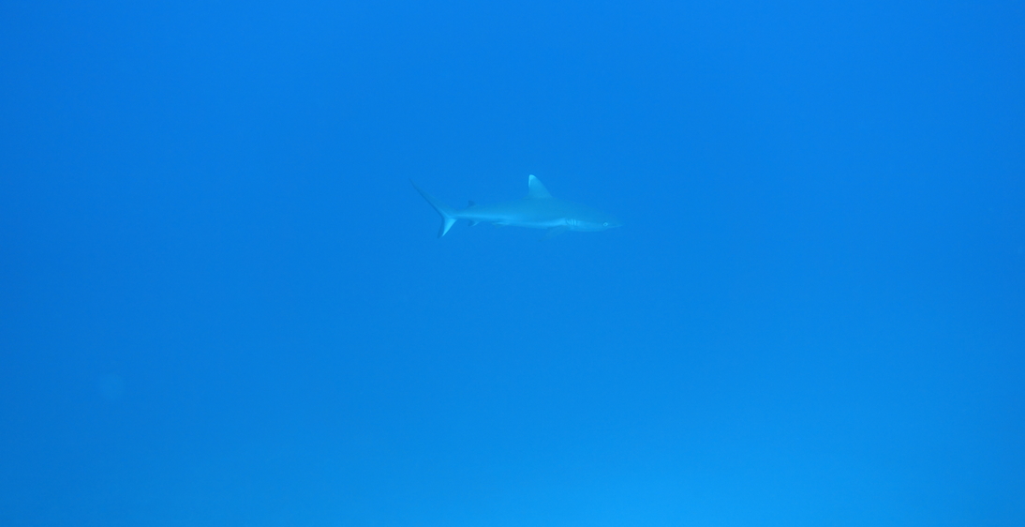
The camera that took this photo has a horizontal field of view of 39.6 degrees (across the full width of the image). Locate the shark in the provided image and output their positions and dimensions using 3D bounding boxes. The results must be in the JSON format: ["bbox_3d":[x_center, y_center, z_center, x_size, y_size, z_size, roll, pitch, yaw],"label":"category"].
[{"bbox_3d":[0.036,-0.394,9.900,1.460,0.430,0.520,2,5,4],"label":"shark"}]

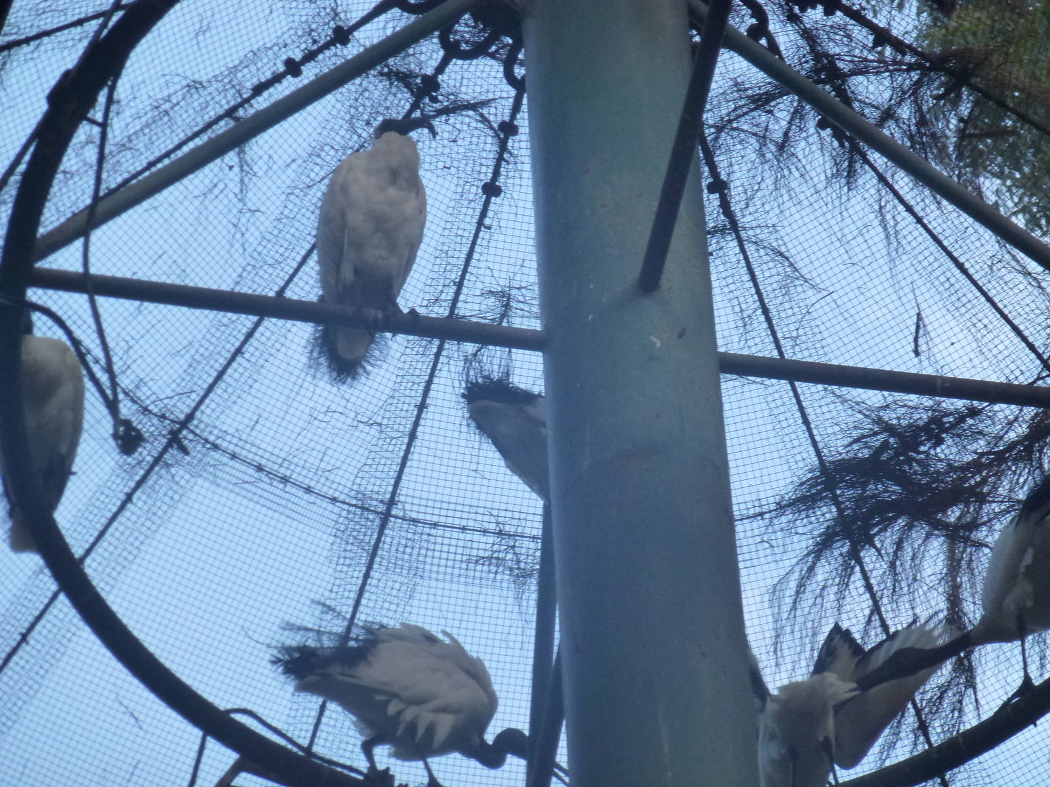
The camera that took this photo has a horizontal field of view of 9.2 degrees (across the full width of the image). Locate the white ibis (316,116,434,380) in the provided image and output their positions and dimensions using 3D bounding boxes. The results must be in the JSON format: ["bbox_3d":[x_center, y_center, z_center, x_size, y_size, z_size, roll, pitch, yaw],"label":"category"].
[{"bbox_3d":[-0.246,-0.237,10.620,0.190,0.390,0.310,11,-53,-11],"label":"white ibis"}]

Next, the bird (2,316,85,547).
[{"bbox_3d":[-0.812,0.057,10.850,0.180,0.370,0.310,13,-54,-12],"label":"bird"}]

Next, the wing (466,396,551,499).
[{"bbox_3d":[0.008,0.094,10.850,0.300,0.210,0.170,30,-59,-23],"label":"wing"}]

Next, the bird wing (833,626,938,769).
[{"bbox_3d":[0.612,0.517,11.050,0.200,0.270,0.130,10,-55,-10],"label":"bird wing"}]

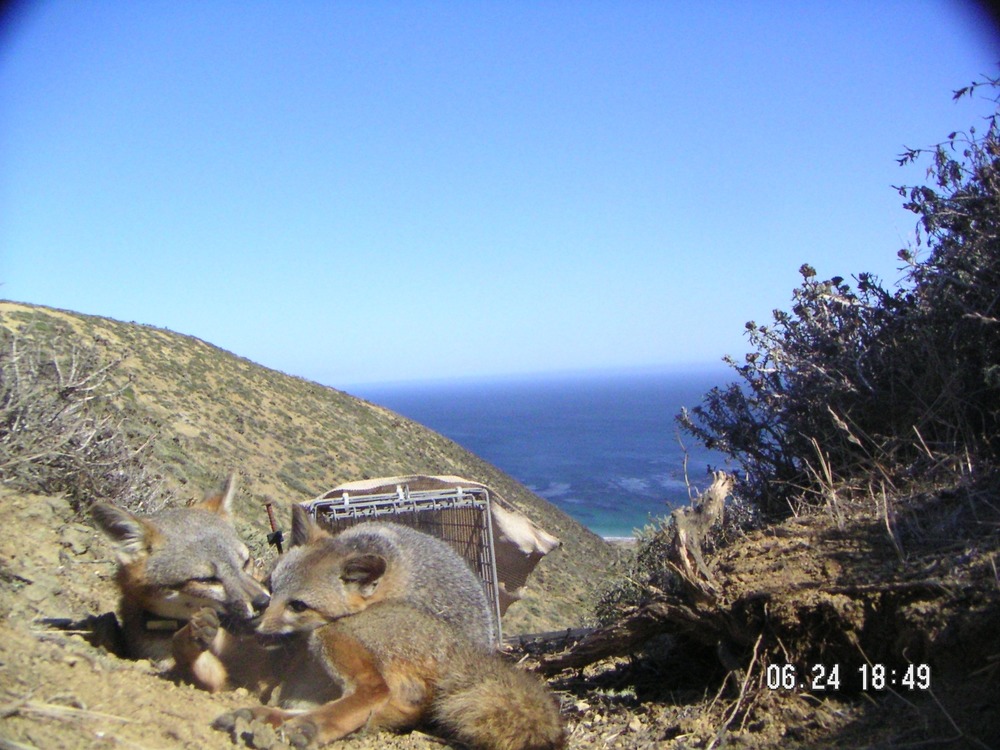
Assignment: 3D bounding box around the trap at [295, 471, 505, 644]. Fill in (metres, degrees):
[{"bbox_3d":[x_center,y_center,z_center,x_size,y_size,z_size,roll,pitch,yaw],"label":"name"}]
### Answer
[{"bbox_3d":[-0.183,0.305,1.775,0.232,0.235,0.660,-5,-6,-12],"label":"trap"}]

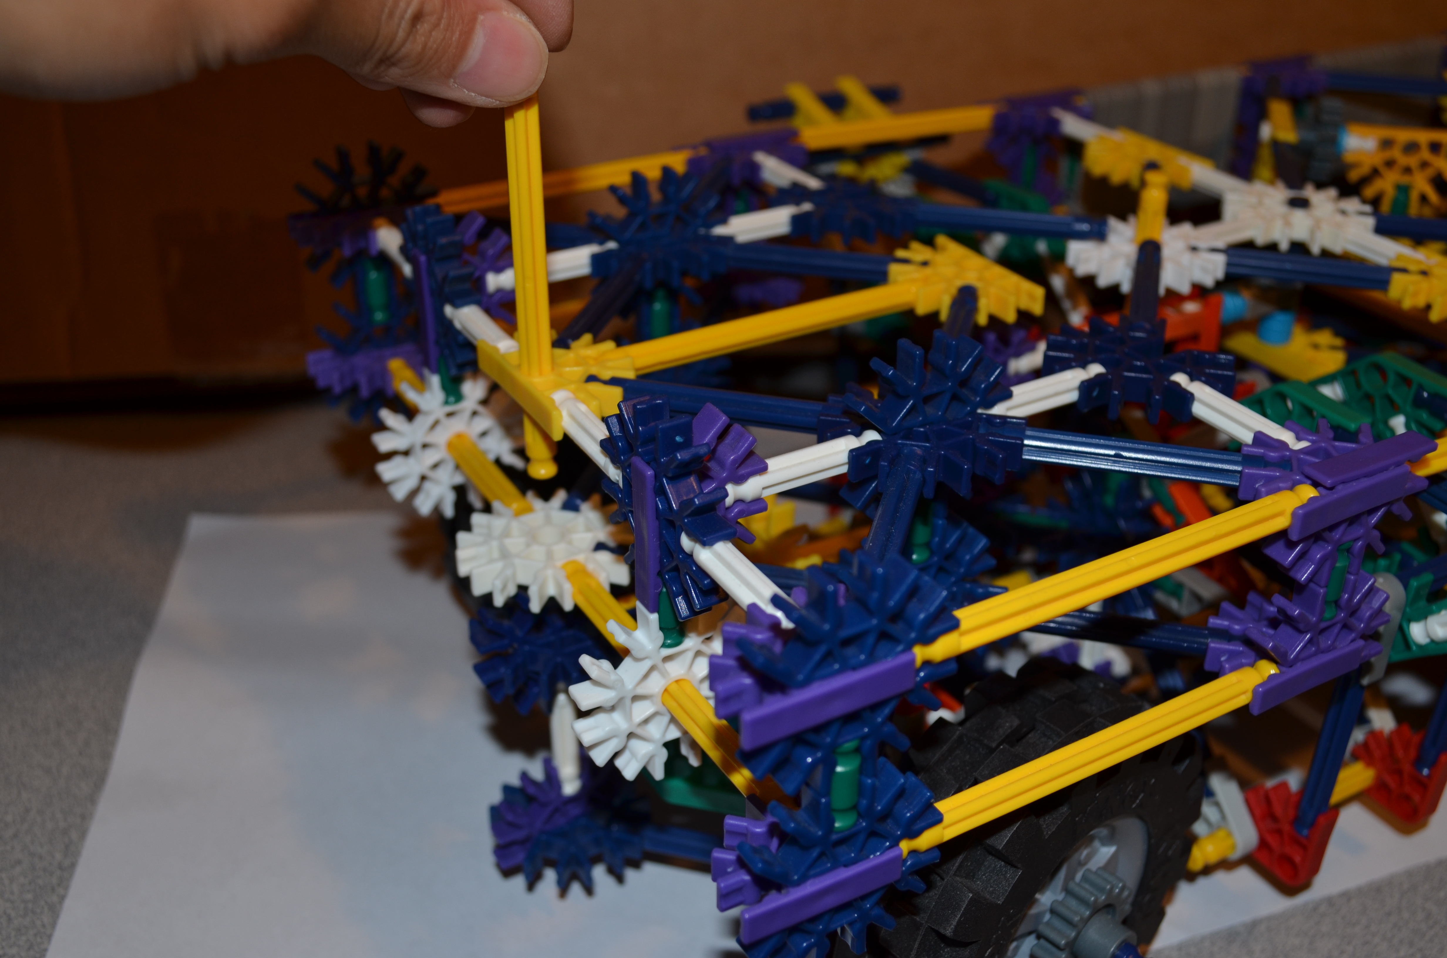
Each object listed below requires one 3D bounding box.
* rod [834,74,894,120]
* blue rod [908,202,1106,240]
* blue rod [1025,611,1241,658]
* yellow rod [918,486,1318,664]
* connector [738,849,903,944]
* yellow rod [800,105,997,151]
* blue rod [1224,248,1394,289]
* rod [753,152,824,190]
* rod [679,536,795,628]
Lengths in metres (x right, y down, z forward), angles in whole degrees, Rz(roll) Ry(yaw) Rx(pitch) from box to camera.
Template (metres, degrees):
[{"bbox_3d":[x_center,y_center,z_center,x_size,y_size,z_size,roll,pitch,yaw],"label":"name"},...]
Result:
[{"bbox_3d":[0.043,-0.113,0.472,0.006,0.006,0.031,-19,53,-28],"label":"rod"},{"bbox_3d":[0.066,-0.062,0.380,0.053,0.006,0.006,10,31,12],"label":"blue rod"},{"bbox_3d":[0.072,0.028,0.296,0.052,0.006,0.006,7,30,13],"label":"blue rod"},{"bbox_3d":[0.063,0.014,0.247,0.086,0.006,0.006,-17,34,-25],"label":"yellow rod"},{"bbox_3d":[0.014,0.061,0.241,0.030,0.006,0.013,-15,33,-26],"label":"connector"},{"bbox_3d":[0.051,-0.101,0.449,0.085,0.006,0.006,-13,32,-26],"label":"yellow rod"},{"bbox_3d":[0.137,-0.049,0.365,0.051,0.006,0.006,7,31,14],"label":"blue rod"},{"bbox_3d":[0.017,-0.079,0.410,0.006,0.006,0.033,-18,35,-28],"label":"rod"},{"bbox_3d":[0.003,0.017,0.243,0.006,0.006,0.033,-16,34,-27],"label":"rod"}]

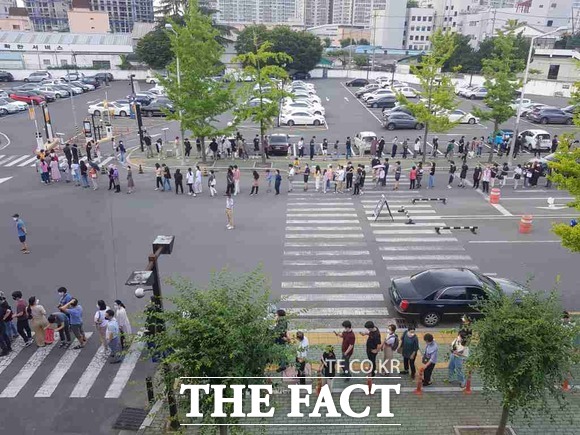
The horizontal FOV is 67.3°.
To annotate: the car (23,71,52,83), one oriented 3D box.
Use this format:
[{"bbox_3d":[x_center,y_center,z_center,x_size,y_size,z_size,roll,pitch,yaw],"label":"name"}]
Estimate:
[{"bbox_3d":[-46.868,-26.160,81.018,4.400,1.680,1.820,-2,22,-8],"label":"car"}]

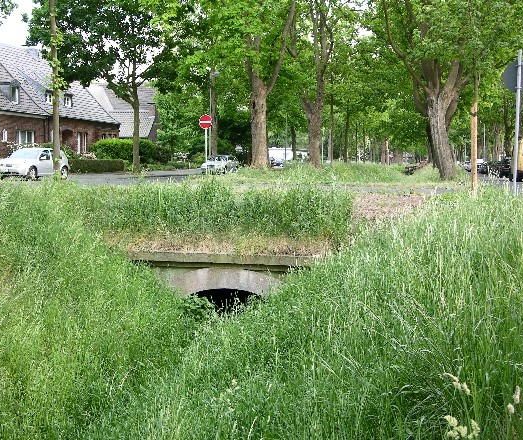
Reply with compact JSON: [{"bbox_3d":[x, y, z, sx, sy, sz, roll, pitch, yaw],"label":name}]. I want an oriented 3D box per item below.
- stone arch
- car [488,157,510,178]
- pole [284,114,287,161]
[{"bbox_3d":[-0.612,1.121,12.100,2.050,0.650,0.500,1,5,13],"label":"stone arch"},{"bbox_3d":[17.989,-3.834,52.500,1.760,1.480,4.300,1,5,13],"label":"car"},{"bbox_3d":[2.696,-8.763,80.000,0.150,6.300,0.150,1,5,13],"label":"pole"}]

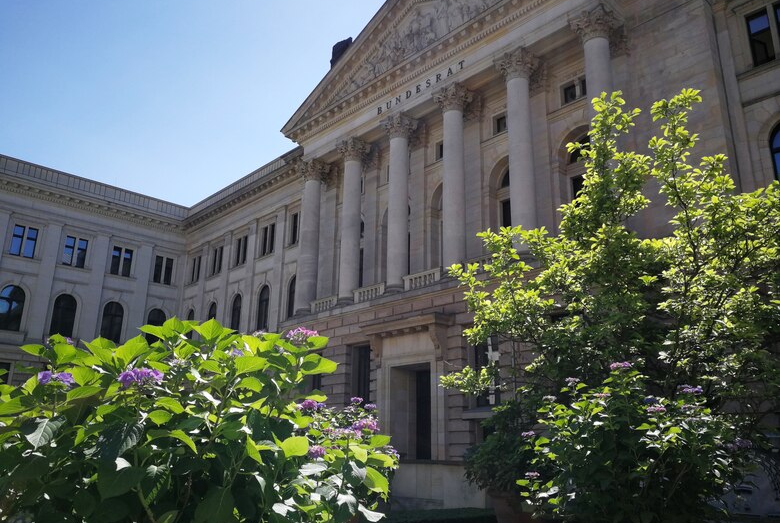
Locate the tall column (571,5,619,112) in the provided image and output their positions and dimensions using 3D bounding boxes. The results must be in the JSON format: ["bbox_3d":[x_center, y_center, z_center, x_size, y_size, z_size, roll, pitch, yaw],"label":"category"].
[{"bbox_3d":[7.796,-4.946,22.066,1.278,8.892,1.278,16,-23,-41],"label":"tall column"}]

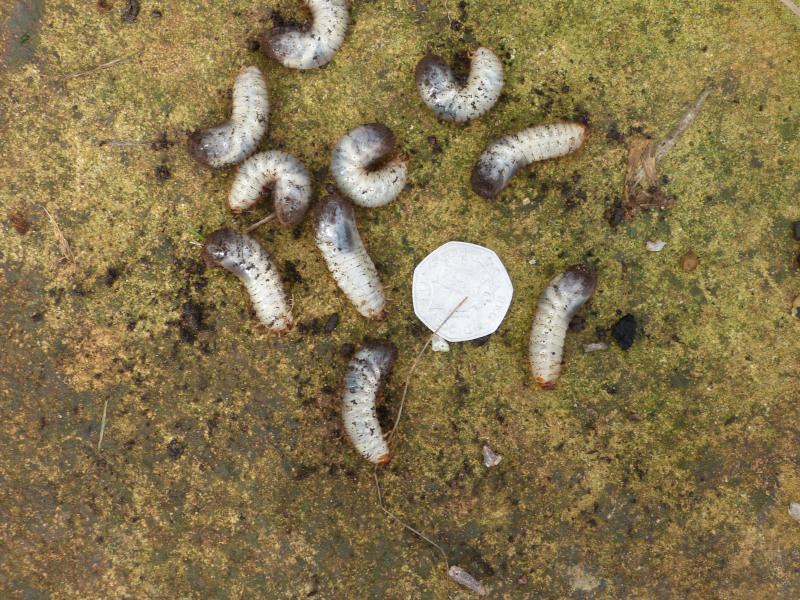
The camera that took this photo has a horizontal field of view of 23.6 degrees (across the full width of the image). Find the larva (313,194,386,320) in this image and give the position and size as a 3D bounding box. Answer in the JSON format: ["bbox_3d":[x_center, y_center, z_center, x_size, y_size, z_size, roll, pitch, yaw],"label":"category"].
[{"bbox_3d":[-0.014,-0.010,0.512,0.012,0.009,0.036,-20,84,-4],"label":"larva"}]

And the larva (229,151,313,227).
[{"bbox_3d":[-0.034,-0.031,0.514,0.022,0.009,0.019,14,83,0],"label":"larva"}]

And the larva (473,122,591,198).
[{"bbox_3d":[0.034,-0.041,0.517,0.035,0.009,0.014,-32,85,-5],"label":"larva"}]

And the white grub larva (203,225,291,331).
[{"bbox_3d":[-0.038,-0.006,0.510,0.014,0.009,0.033,-44,86,-6],"label":"white grub larva"}]

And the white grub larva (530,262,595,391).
[{"bbox_3d":[0.041,0.006,0.511,0.013,0.009,0.035,23,83,1],"label":"white grub larva"}]

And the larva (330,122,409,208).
[{"bbox_3d":[-0.008,-0.036,0.515,0.021,0.009,0.023,-5,83,-2],"label":"larva"}]

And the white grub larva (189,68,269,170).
[{"bbox_3d":[-0.046,-0.050,0.515,0.020,0.009,0.029,9,83,-1],"label":"white grub larva"}]

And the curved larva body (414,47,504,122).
[{"bbox_3d":[0.016,-0.059,0.518,0.024,0.009,0.021,3,83,-1],"label":"curved larva body"}]

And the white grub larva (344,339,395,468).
[{"bbox_3d":[-0.008,0.027,0.507,0.014,0.009,0.032,3,83,-1],"label":"white grub larva"}]

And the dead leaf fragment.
[{"bbox_3d":[0.018,0.074,0.506,0.011,0.003,0.003,31,83,2],"label":"dead leaf fragment"}]

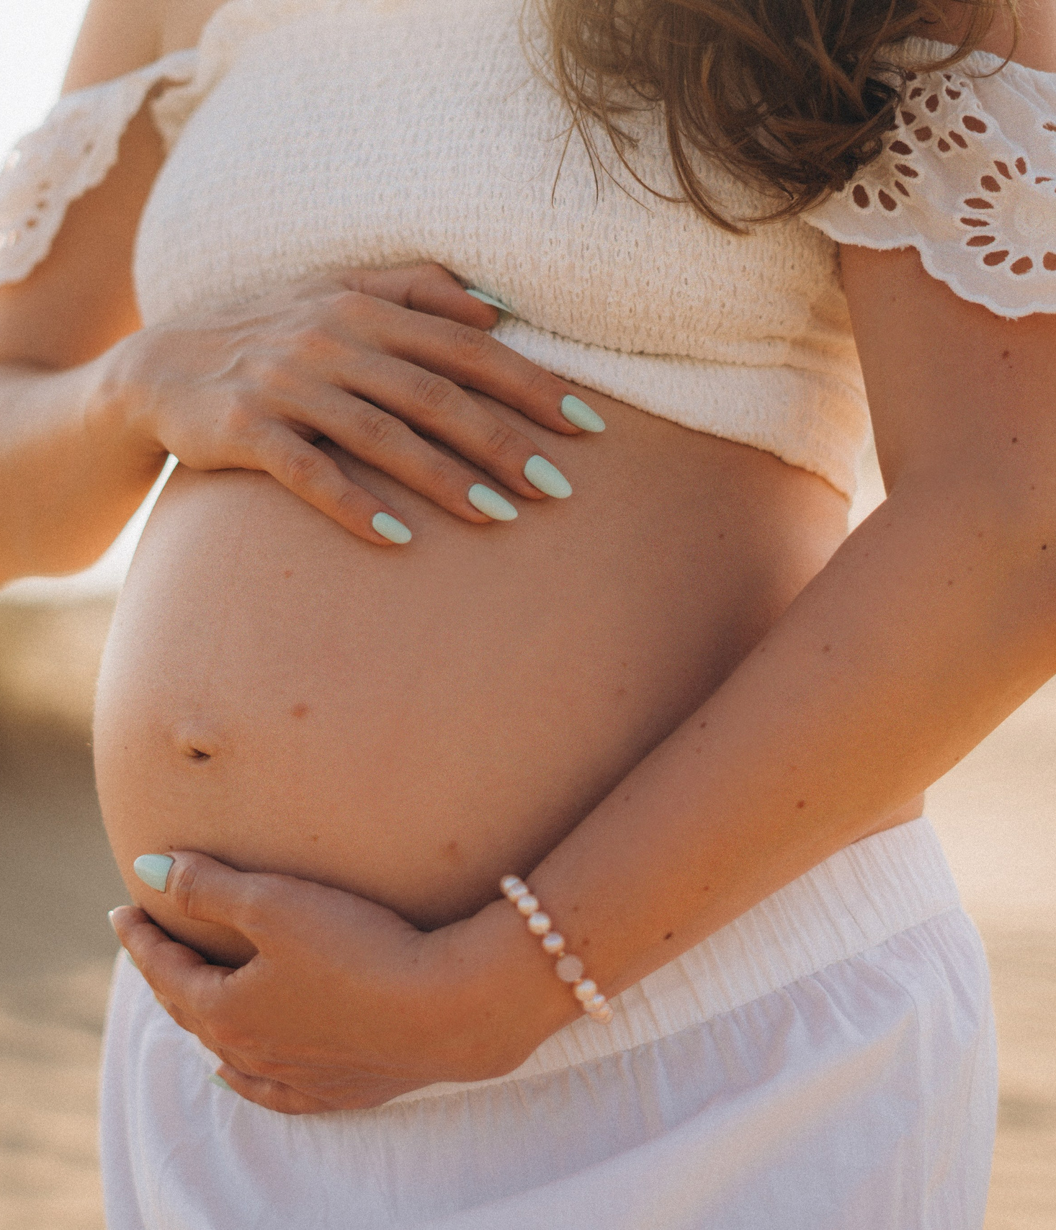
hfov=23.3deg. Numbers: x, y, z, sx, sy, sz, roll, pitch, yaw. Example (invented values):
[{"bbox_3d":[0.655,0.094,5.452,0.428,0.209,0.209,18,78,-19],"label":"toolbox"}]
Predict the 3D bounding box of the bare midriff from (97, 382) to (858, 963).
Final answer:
[{"bbox_3d":[-0.020,0.022,1.090,0.320,0.250,0.310,2,2,44],"label":"bare midriff"}]

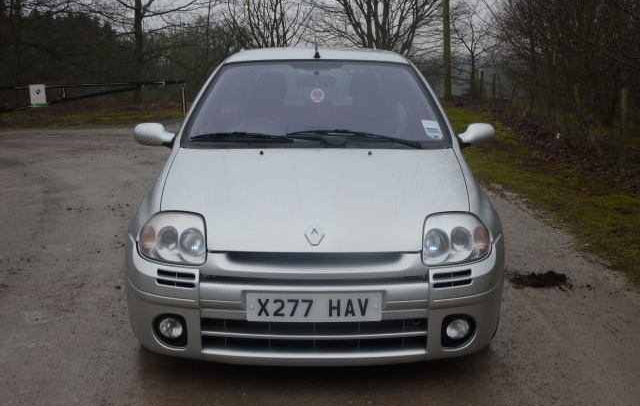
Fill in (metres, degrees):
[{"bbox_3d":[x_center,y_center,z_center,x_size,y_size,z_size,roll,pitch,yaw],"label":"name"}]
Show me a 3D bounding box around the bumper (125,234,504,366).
[{"bbox_3d":[-0.020,0.392,3.413,1.640,0.470,0.480,0,10,0],"label":"bumper"}]

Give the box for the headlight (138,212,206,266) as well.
[{"bbox_3d":[-0.607,0.140,3.439,0.320,0.180,0.270,0,10,0],"label":"headlight"}]

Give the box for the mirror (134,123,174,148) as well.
[{"bbox_3d":[-0.865,-0.358,4.416,0.210,0.130,0.150,0,10,0],"label":"mirror"}]

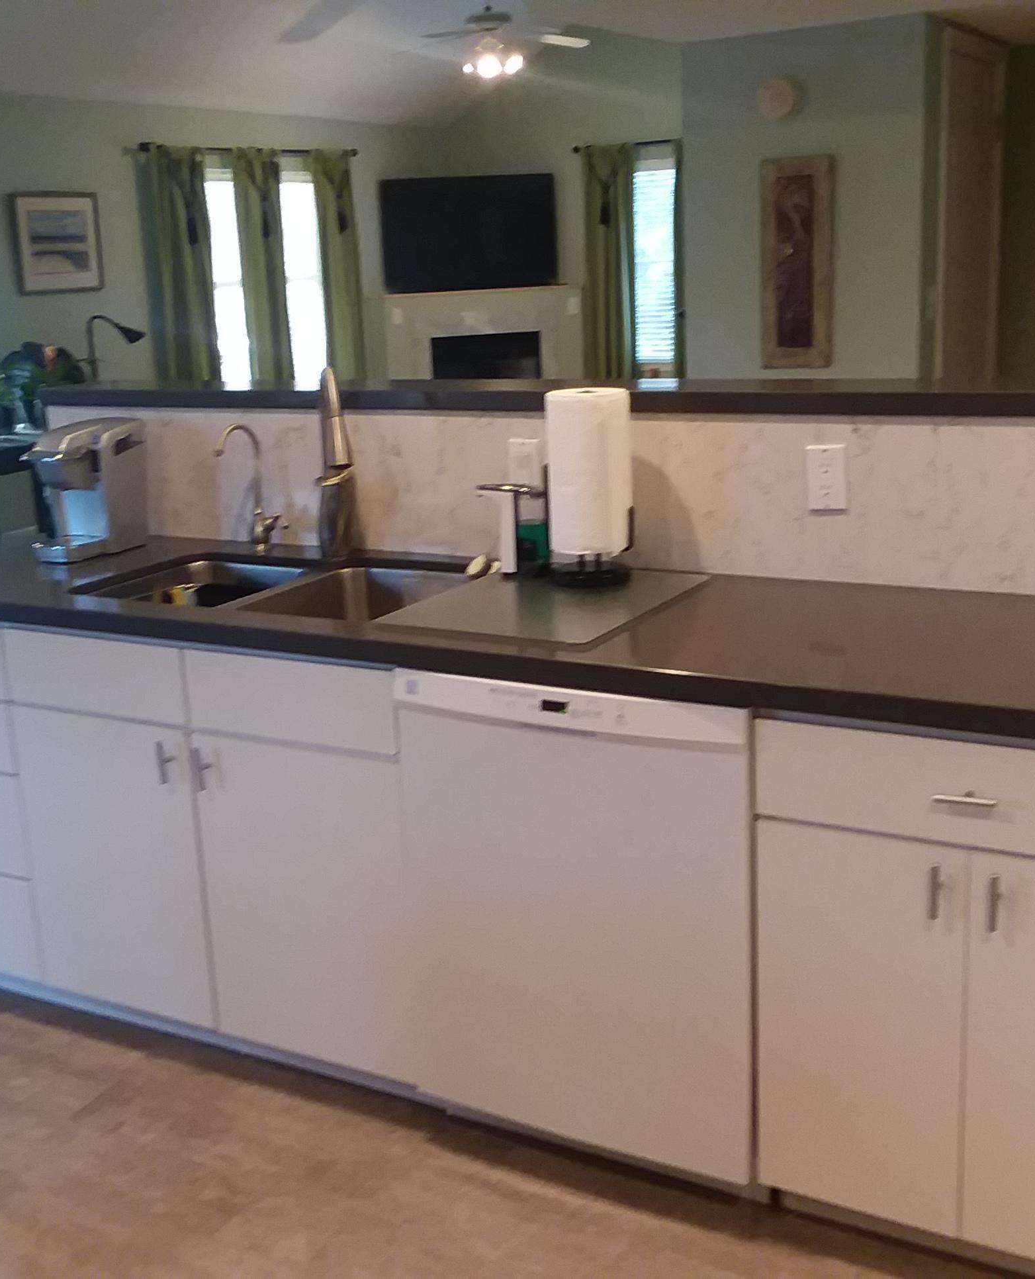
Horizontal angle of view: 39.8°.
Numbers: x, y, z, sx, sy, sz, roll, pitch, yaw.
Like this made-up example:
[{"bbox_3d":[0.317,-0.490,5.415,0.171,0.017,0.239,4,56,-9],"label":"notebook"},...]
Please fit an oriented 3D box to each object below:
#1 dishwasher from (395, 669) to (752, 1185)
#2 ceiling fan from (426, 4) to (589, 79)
[{"bbox_3d":[0.216,0.390,2.485,0.605,0.805,0.600,6,17,29],"label":"dishwasher"},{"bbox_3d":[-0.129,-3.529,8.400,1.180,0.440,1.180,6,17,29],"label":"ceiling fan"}]

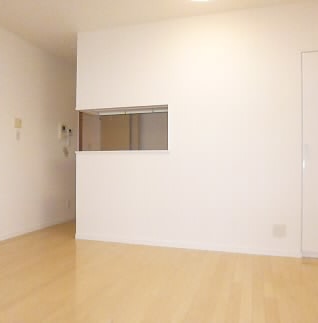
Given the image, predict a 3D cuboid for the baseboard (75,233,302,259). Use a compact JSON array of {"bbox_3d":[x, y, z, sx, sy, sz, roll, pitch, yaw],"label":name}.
[{"bbox_3d":[0.189,0.891,3.208,2.460,0.070,0.015,0,0,17],"label":"baseboard"}]

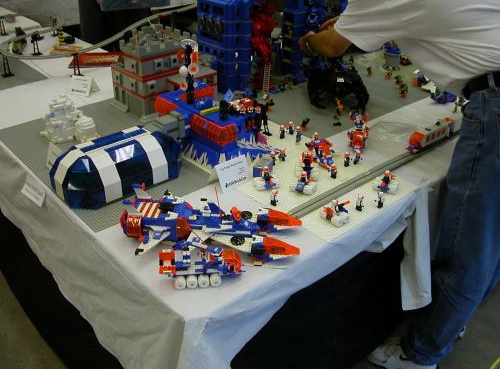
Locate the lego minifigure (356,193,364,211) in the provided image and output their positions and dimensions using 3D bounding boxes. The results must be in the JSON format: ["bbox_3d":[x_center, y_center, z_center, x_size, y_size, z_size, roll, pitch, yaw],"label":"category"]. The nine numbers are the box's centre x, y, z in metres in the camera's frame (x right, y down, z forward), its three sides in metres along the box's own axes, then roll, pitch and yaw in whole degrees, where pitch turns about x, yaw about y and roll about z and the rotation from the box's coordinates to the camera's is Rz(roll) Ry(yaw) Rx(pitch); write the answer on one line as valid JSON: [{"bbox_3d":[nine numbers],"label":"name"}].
[{"bbox_3d":[0.286,0.044,1.374,0.018,0.045,0.022,-24,40,-36],"label":"lego minifigure"}]

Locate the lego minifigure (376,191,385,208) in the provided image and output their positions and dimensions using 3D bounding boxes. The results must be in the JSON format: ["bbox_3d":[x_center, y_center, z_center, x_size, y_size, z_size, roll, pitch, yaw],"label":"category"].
[{"bbox_3d":[0.337,0.041,1.382,0.022,0.045,0.018,-24,40,-36],"label":"lego minifigure"}]

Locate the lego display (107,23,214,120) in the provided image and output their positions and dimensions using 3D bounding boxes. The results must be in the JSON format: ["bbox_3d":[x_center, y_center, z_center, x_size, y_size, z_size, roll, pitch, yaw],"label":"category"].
[{"bbox_3d":[-0.314,-0.412,1.896,0.305,0.250,0.260,-24,40,-36],"label":"lego display"}]

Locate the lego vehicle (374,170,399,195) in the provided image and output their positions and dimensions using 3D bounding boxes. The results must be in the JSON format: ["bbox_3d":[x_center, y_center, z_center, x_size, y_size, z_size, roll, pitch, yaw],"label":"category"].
[{"bbox_3d":[0.364,-0.007,1.430,0.058,0.052,0.046,10,32,17],"label":"lego vehicle"}]

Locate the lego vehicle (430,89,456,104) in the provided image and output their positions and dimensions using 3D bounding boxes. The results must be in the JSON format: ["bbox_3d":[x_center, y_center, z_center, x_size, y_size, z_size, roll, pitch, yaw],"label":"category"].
[{"bbox_3d":[0.738,-0.346,2.031,0.070,0.050,0.085,-24,40,-36],"label":"lego vehicle"}]

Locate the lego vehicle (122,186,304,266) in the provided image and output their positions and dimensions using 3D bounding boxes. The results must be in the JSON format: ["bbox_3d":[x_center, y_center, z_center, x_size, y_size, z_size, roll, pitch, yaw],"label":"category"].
[{"bbox_3d":[-0.079,0.092,1.210,0.392,0.115,0.185,6,32,6],"label":"lego vehicle"}]

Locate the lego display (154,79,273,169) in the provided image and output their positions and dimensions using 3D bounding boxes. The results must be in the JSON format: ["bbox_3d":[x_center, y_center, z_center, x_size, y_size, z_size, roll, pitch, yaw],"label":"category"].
[{"bbox_3d":[-0.124,-0.191,1.656,0.232,0.145,0.344,-24,37,-34],"label":"lego display"}]

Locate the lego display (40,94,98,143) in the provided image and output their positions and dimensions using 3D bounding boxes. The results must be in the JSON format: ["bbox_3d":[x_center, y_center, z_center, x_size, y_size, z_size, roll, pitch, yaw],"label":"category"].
[{"bbox_3d":[-0.577,-0.221,1.680,0.130,0.135,0.125,-24,40,-36],"label":"lego display"}]

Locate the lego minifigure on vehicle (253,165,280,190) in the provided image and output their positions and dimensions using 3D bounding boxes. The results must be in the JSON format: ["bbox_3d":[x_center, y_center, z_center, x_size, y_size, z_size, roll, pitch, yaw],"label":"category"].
[{"bbox_3d":[0.043,-0.015,1.446,0.058,0.052,0.046,-8,31,-13],"label":"lego minifigure on vehicle"}]

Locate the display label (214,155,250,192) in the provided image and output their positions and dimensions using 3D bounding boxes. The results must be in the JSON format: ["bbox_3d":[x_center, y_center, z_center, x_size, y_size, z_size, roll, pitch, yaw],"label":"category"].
[{"bbox_3d":[-0.056,-0.032,1.458,0.102,0.069,0.064,-24,38,-35],"label":"display label"}]

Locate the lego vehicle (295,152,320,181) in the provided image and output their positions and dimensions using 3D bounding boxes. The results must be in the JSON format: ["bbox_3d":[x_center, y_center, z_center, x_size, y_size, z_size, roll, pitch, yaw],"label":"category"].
[{"bbox_3d":[0.167,-0.053,1.504,0.058,0.070,0.055,11,33,14],"label":"lego vehicle"}]

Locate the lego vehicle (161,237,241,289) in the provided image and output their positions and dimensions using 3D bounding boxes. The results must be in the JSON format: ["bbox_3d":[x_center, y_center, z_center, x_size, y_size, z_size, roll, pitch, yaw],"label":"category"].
[{"bbox_3d":[-0.103,0.164,1.116,0.170,0.075,0.074,-4,30,-6],"label":"lego vehicle"}]

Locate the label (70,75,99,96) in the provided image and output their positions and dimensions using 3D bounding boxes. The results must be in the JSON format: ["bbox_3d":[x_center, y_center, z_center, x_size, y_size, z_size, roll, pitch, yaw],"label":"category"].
[{"bbox_3d":[-0.652,-0.389,2.081,0.097,0.065,0.078,7,31,13],"label":"label"}]

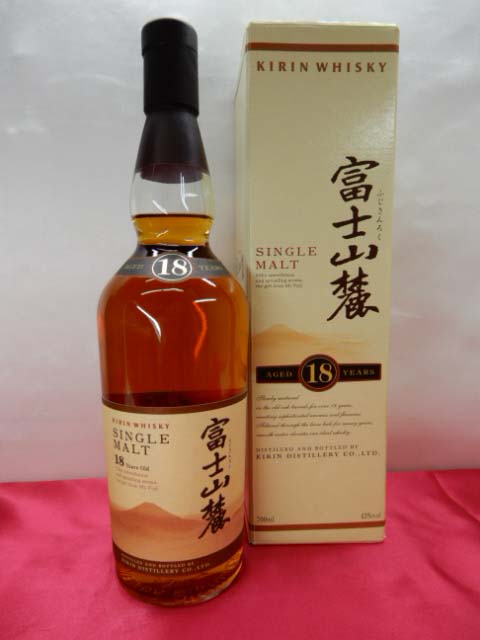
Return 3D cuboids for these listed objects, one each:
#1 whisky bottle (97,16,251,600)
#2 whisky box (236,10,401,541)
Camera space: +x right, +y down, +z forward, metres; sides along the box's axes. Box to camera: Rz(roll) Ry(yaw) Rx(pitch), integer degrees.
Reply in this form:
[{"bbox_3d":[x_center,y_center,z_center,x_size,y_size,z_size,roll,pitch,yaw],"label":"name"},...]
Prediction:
[{"bbox_3d":[-0.037,-0.004,0.244,0.081,0.294,0.081,-1,5,-9],"label":"whisky bottle"},{"bbox_3d":[0.045,-0.017,0.311,0.087,0.306,0.094,-1,5,-4],"label":"whisky box"}]

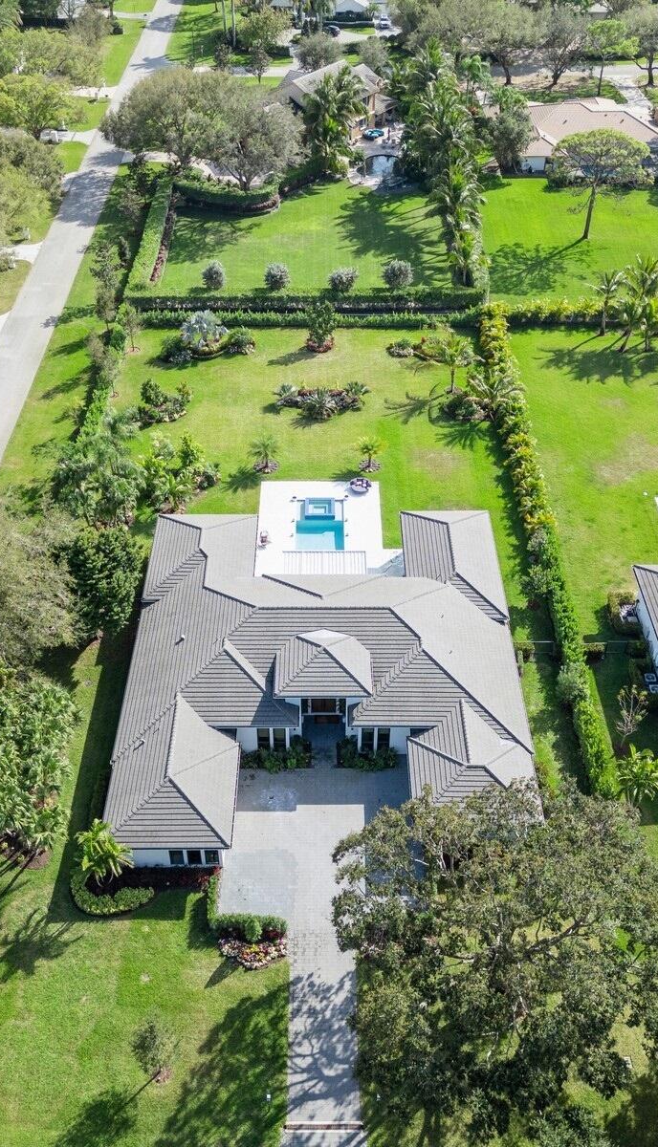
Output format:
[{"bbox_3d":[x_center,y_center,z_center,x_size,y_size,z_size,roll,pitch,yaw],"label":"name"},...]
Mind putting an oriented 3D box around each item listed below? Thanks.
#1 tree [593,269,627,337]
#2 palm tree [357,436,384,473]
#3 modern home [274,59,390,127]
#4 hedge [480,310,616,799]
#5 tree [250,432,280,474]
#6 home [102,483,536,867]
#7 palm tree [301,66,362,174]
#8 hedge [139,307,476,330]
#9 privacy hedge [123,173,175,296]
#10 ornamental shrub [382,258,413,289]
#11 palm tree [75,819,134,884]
[{"bbox_3d":[31.265,-30.125,119.206,3.833,7.060,3.833,0,41,0],"label":"tree"},{"bbox_3d":[3.900,-11.440,101.480,2.500,3.000,2.500,0,41,0],"label":"palm tree"},{"bbox_3d":[0.504,-76.776,171.796,14.120,8.472,16.137,27,48,27],"label":"modern home"},{"bbox_3d":[18.356,-7.456,96.817,2.622,2.219,69.892,0,41,0],"label":"hedge"},{"bbox_3d":[-6.051,-11.400,100.739,2.723,3.026,2.723,0,41,0],"label":"tree"},{"bbox_3d":[-0.303,4.073,79.712,28.239,7.261,37.619,0,41,0],"label":"home"},{"bbox_3d":[0.403,-65.879,155.878,8.068,12.909,8.068,0,41,0],"label":"palm tree"},{"bbox_3d":[-2.421,-29.375,122.263,39.132,1.916,1.513,0,41,0],"label":"hedge"},{"bbox_3d":[-23.400,-45.520,141.950,2.600,1.900,37.000,-1,41,-1],"label":"privacy hedge"},{"bbox_3d":[8.421,-36.535,129.269,3.631,3.530,3.631,0,41,0],"label":"ornamental shrub"},{"bbox_3d":[-14.120,18.051,65.938,3.631,4.236,3.631,0,41,0],"label":"palm tree"}]

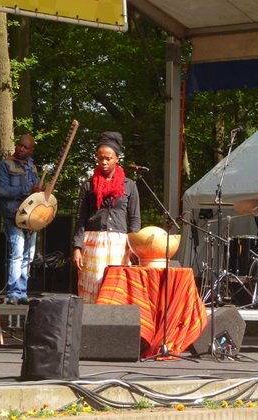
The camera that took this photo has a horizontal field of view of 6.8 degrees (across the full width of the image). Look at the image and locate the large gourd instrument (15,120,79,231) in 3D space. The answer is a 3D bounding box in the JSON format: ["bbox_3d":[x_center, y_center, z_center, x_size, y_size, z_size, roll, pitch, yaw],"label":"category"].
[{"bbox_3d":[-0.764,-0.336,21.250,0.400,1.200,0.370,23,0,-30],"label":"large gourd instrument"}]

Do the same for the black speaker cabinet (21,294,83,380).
[{"bbox_3d":[-0.527,0.882,15.050,0.380,0.580,0.380,0,0,12],"label":"black speaker cabinet"}]

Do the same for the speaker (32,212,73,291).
[{"bbox_3d":[-0.876,0.492,25.000,0.460,0.900,0.480,1,0,0],"label":"speaker"}]

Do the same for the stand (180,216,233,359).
[{"bbox_3d":[0.633,0.621,17.400,0.460,1.160,0.480,0,0,0],"label":"stand"}]

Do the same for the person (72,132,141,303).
[{"bbox_3d":[-0.185,0.268,18.000,0.550,1.820,0.360,0,0,6],"label":"person"}]

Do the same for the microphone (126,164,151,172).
[{"bbox_3d":[0.075,-0.328,17.250,0.185,0.050,0.050,12,3,18],"label":"microphone"}]

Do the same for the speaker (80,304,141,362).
[{"bbox_3d":[-0.217,1.006,17.900,0.630,0.460,0.530,1,0,0],"label":"speaker"}]

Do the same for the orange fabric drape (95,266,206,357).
[{"bbox_3d":[0.191,0.833,17.750,0.890,0.740,0.620,0,0,0],"label":"orange fabric drape"}]

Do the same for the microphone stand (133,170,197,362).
[{"bbox_3d":[0.295,0.441,17.200,0.530,1.530,0.500,0,0,6],"label":"microphone stand"}]

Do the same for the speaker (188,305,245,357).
[{"bbox_3d":[0.757,1.038,18.900,0.520,0.455,0.620,1,0,-5],"label":"speaker"}]

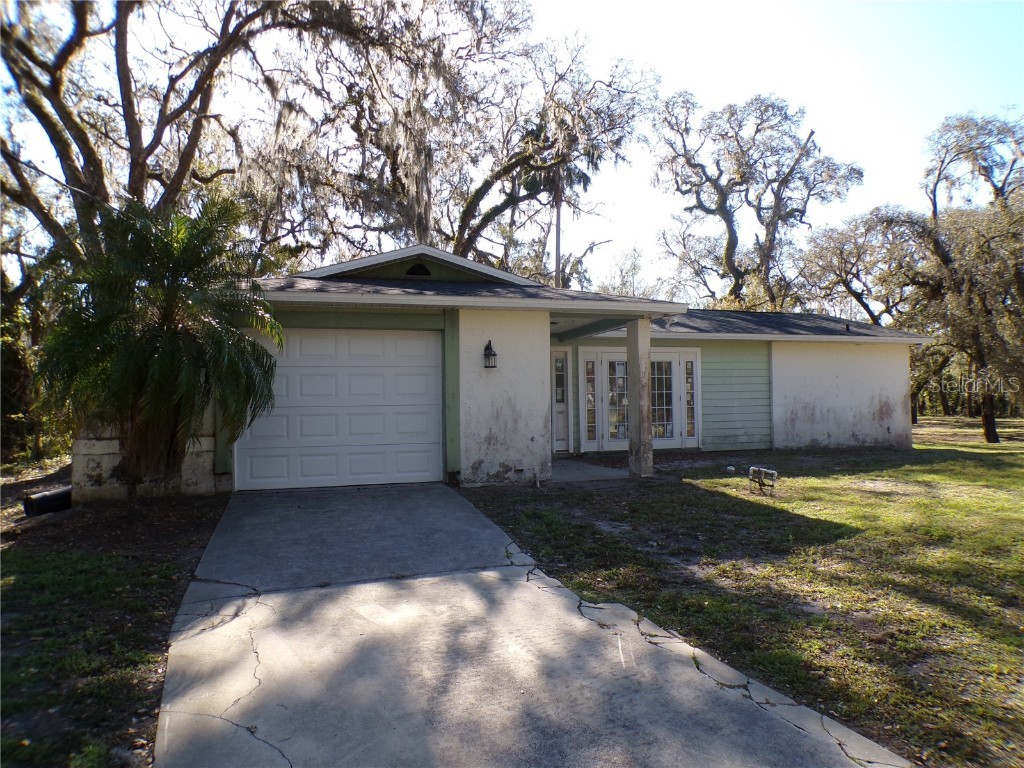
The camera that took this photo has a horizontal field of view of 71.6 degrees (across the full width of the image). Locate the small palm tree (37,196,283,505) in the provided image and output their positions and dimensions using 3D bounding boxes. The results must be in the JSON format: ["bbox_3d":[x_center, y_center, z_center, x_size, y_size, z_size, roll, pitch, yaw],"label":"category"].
[{"bbox_3d":[-4.030,-0.430,8.200,2.750,3.480,2.600,-1,-1,0],"label":"small palm tree"}]

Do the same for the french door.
[{"bbox_3d":[2.720,0.340,14.950,2.800,2.110,0.130,0,-1,-18],"label":"french door"}]

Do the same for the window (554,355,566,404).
[{"bbox_3d":[0.985,-0.090,14.420,0.270,1.030,0.070,0,-1,-18],"label":"window"}]

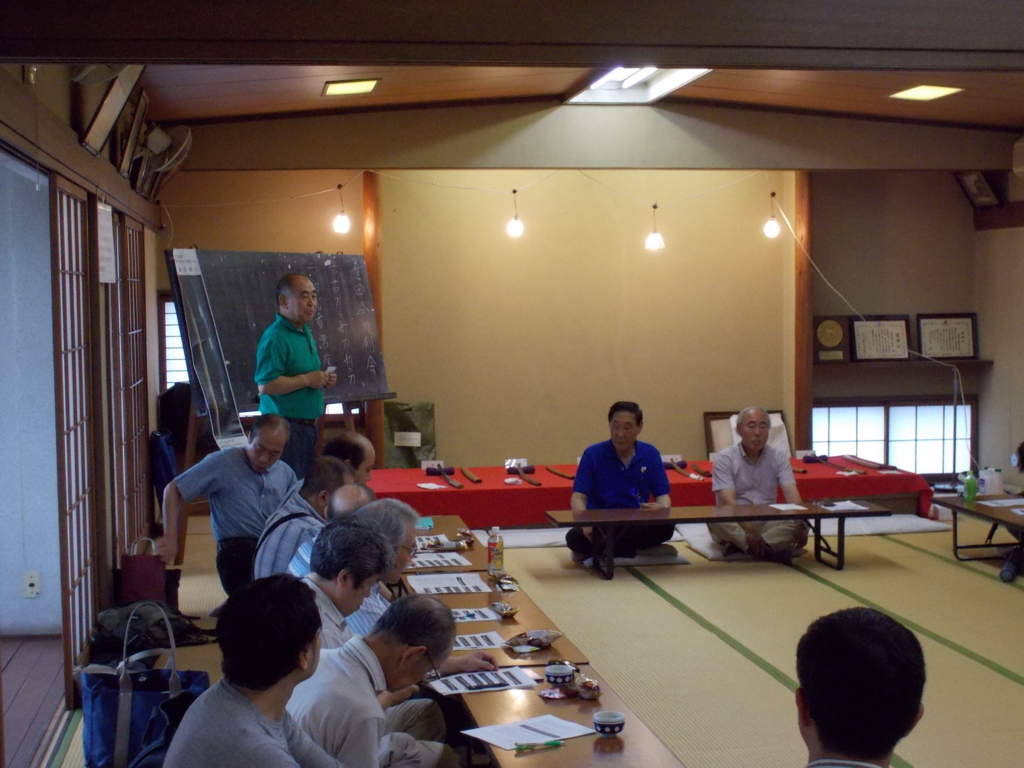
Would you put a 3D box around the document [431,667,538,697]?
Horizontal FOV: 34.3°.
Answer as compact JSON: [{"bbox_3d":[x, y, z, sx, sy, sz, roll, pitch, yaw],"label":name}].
[{"bbox_3d":[-0.087,0.907,5.034,0.297,0.015,0.210,-2,3,-15],"label":"document"}]

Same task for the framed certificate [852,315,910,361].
[{"bbox_3d":[2.677,-0.331,11.983,0.440,0.332,0.030,-1,-6,-8],"label":"framed certificate"}]

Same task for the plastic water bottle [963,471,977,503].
[{"bbox_3d":[2.527,0.559,9.147,0.067,0.172,0.067,-1,3,-8],"label":"plastic water bottle"}]

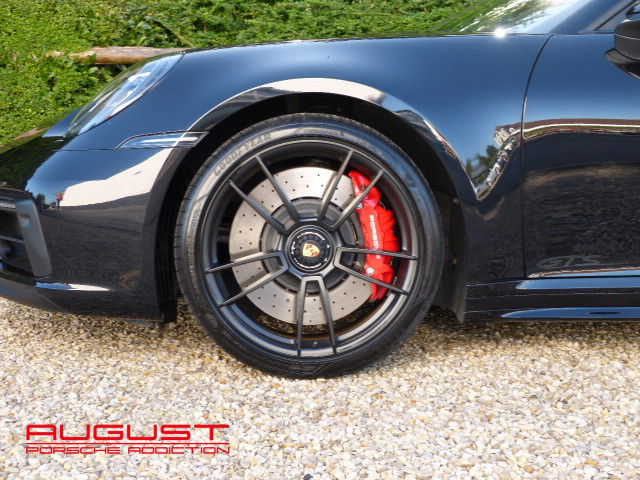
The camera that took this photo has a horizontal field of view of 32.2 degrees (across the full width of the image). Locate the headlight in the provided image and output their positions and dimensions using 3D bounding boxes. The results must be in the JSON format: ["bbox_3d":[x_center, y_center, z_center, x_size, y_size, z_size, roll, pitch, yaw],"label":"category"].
[{"bbox_3d":[-0.511,-0.385,2.920,0.295,0.215,0.240,0,5,-2],"label":"headlight"}]

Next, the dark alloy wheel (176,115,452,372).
[{"bbox_3d":[-0.029,0.015,2.810,0.680,0.675,0.250,0,6,-2],"label":"dark alloy wheel"}]

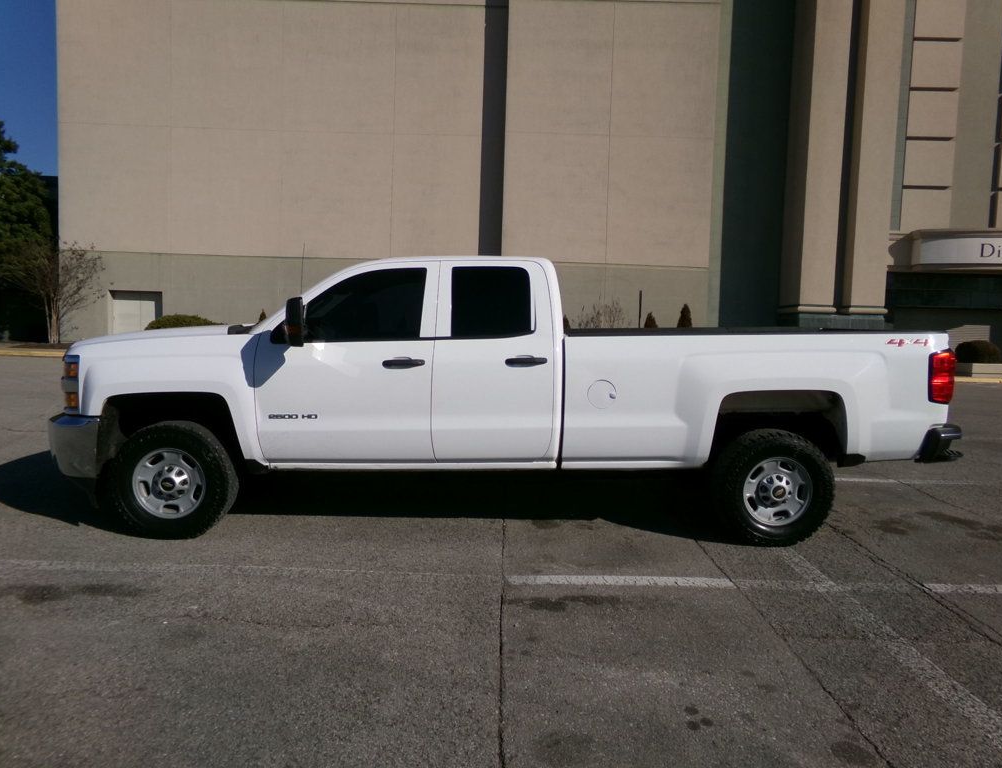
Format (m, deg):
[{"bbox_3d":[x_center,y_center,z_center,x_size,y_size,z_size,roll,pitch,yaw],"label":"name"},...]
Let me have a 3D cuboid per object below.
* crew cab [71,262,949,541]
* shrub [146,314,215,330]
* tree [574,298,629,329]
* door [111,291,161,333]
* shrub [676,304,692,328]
[{"bbox_3d":[-0.009,-0.012,5.574,6.320,1.980,2.120,1,5,-2],"label":"crew cab"},{"bbox_3d":[-11.250,-1.866,25.000,2.600,1.200,2.000,2,5,0],"label":"shrub"},{"bbox_3d":[3.510,-1.904,24.800,1.800,2.100,1.600,2,5,0],"label":"tree"},{"bbox_3d":[-13.964,-2.529,27.200,1.930,2.100,0.120,2,5,0],"label":"door"},{"bbox_3d":[6.341,-1.750,24.600,0.650,1.950,0.650,2,5,0],"label":"shrub"}]

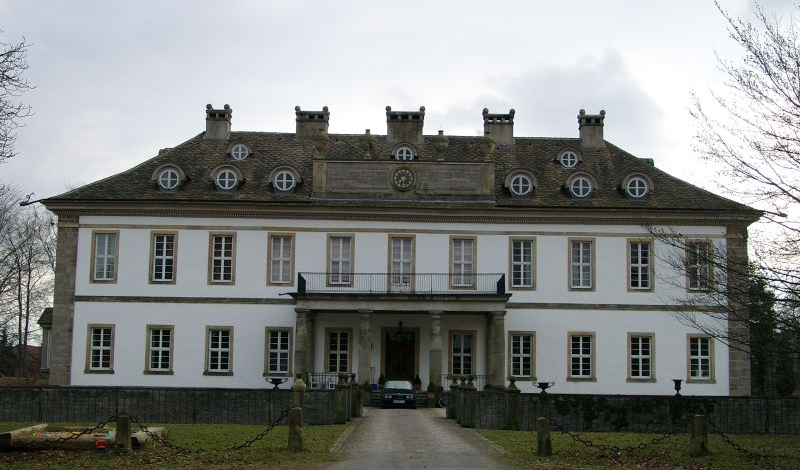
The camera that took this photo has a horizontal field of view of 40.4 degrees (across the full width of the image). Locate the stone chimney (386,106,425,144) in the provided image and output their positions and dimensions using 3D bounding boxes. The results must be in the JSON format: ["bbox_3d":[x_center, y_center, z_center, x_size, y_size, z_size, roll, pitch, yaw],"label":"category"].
[{"bbox_3d":[0.370,-7.032,70.834,2.483,2.437,1.550,1,-7,0],"label":"stone chimney"}]

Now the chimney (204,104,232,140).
[{"bbox_3d":[-11.770,-7.193,70.828,1.469,2.332,1.550,1,-7,0],"label":"chimney"}]

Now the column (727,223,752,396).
[{"bbox_3d":[19.436,4.447,62.683,1.260,9.718,1.100,1,-7,0],"label":"column"}]

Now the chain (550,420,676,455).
[{"bbox_3d":[4.639,4.216,22.760,2.992,0.650,0.120,1,-7,0],"label":"chain"}]

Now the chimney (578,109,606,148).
[{"bbox_3d":[12.416,-6.807,70.832,1.613,2.503,1.550,1,-7,0],"label":"chimney"}]

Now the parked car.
[{"bbox_3d":[-0.011,7.917,54.486,1.720,1.400,4.500,1,-7,0],"label":"parked car"}]

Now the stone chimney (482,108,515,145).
[{"bbox_3d":[6.368,-6.903,70.831,2.097,2.437,1.550,1,-7,0],"label":"stone chimney"}]

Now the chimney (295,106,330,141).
[{"bbox_3d":[-5.642,-7.080,70.827,2.166,2.338,1.550,1,-7,0],"label":"chimney"}]

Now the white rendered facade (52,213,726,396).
[{"bbox_3d":[0.099,4.111,62.633,37.620,9.718,0.900,1,-7,0],"label":"white rendered facade"}]

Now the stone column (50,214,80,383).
[{"bbox_3d":[-19.195,3.789,62.683,1.175,9.718,1.100,1,-7,0],"label":"stone column"}]

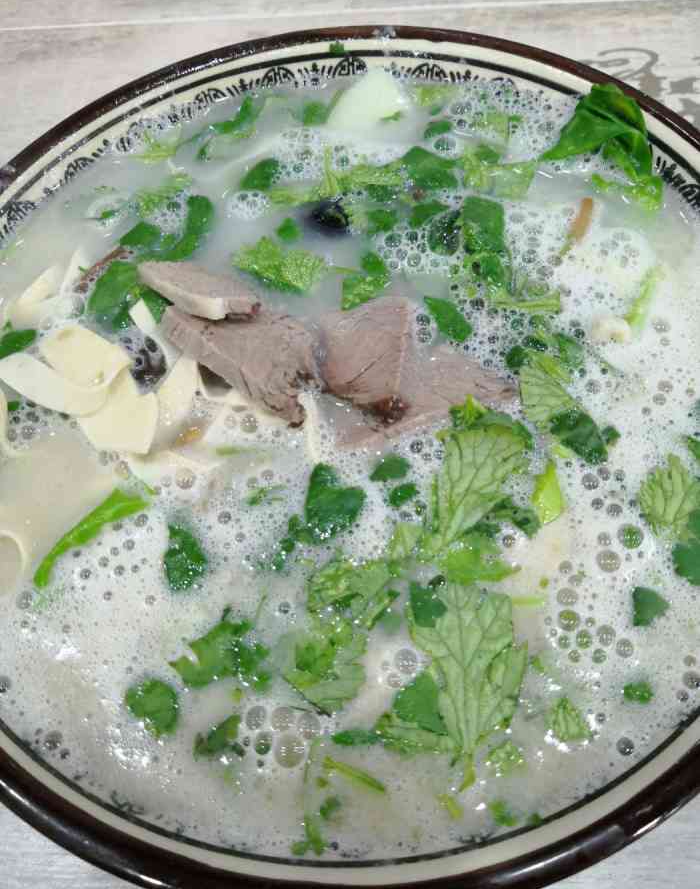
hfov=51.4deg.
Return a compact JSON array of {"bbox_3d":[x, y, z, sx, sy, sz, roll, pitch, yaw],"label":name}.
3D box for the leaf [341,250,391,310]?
[{"bbox_3d":[0.003,-0.048,0.212,0.020,0.006,0.014,-29,66,-9],"label":"leaf"}]

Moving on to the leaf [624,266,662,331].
[{"bbox_3d":[0.078,-0.039,0.193,0.005,0.005,0.023,21,68,13],"label":"leaf"}]

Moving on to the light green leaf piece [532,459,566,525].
[{"bbox_3d":[0.046,0.011,0.172,0.007,0.005,0.016,0,65,4],"label":"light green leaf piece"}]

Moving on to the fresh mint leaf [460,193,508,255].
[{"bbox_3d":[0.040,-0.065,0.218,0.013,0.004,0.023,0,65,5],"label":"fresh mint leaf"}]

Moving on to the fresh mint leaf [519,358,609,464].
[{"bbox_3d":[0.054,-0.008,0.191,0.013,0.006,0.034,-22,65,-6],"label":"fresh mint leaf"}]

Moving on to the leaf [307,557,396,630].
[{"bbox_3d":[0.000,0.035,0.169,0.021,0.008,0.017,-1,65,4],"label":"leaf"}]

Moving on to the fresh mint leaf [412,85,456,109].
[{"bbox_3d":[0.027,-0.111,0.231,0.014,0.004,0.010,0,65,4],"label":"fresh mint leaf"}]

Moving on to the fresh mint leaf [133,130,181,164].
[{"bbox_3d":[-0.063,-0.097,0.241,0.013,0.004,0.012,11,66,9],"label":"fresh mint leaf"}]

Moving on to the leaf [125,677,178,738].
[{"bbox_3d":[-0.044,0.060,0.167,0.014,0.004,0.009,28,70,16],"label":"leaf"}]

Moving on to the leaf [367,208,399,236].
[{"bbox_3d":[0.010,-0.067,0.221,0.009,0.004,0.009,-3,65,3],"label":"leaf"}]

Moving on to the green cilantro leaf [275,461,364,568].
[{"bbox_3d":[-0.007,0.019,0.172,0.015,0.006,0.028,23,68,14],"label":"green cilantro leaf"}]

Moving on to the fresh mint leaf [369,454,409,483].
[{"bbox_3d":[0.010,0.006,0.177,0.009,0.004,0.008,13,66,10],"label":"fresh mint leaf"}]

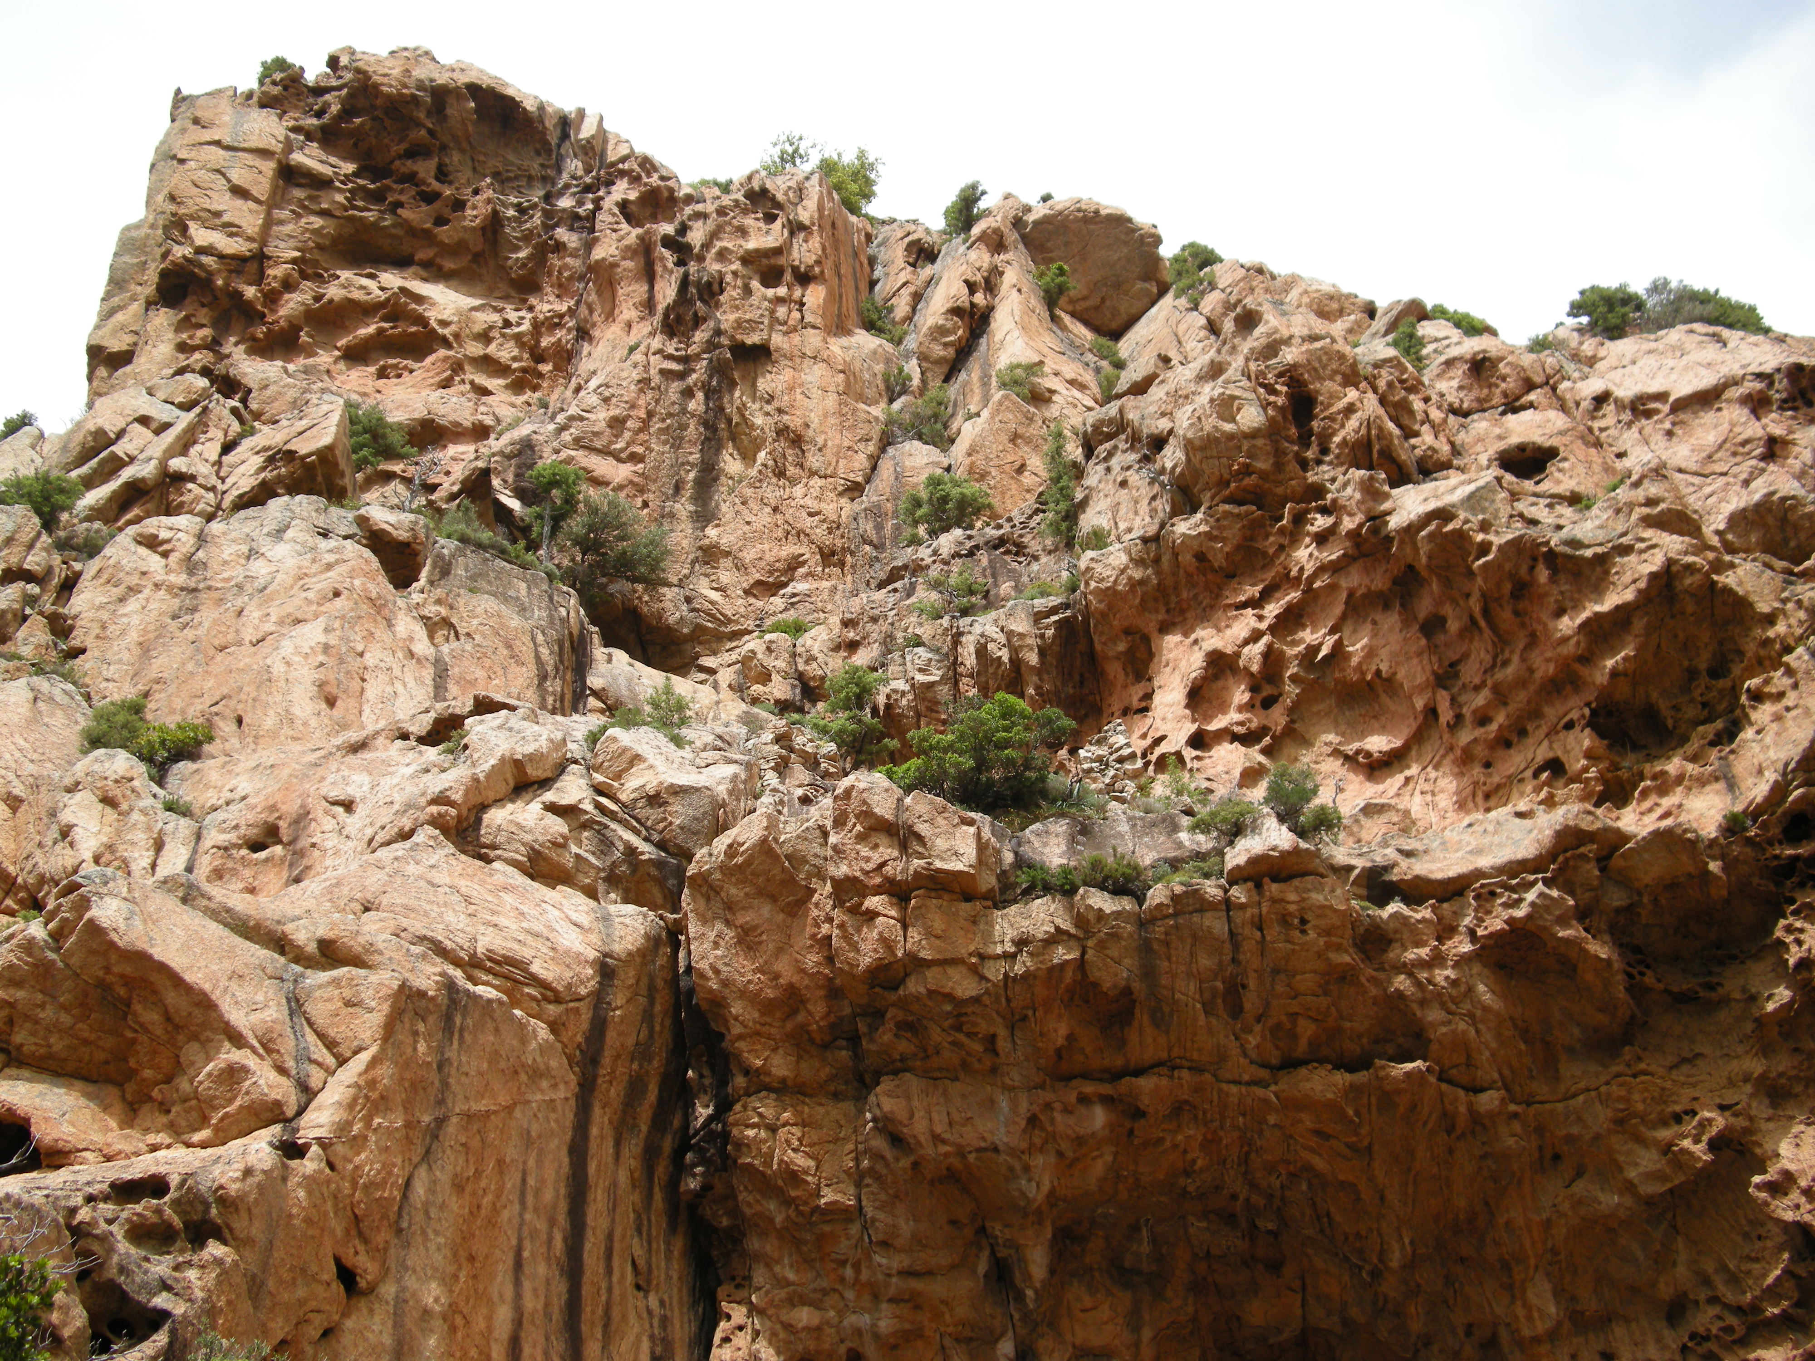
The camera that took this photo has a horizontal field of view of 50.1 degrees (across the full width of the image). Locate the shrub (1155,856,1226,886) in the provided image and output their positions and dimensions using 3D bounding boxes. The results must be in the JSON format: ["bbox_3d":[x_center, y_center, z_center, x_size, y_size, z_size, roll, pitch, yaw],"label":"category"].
[{"bbox_3d":[4.520,3.081,31.000,1.130,0.510,0.850,0,-27,0],"label":"shrub"}]

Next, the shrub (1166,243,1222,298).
[{"bbox_3d":[7.715,-11.003,52.000,1.482,1.563,1.334,0,-22,0],"label":"shrub"}]

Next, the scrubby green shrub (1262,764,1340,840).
[{"bbox_3d":[6.502,1.988,32.000,1.330,1.190,1.130,0,-27,0],"label":"scrubby green shrub"}]

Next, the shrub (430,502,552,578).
[{"bbox_3d":[-7.723,-2.605,36.000,2.260,1.220,1.360,0,-27,0],"label":"shrub"}]

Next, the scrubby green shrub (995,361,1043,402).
[{"bbox_3d":[2.524,-6.786,44.000,1.090,0.780,0.930,0,-27,0],"label":"scrubby green shrub"}]

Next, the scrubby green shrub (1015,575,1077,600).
[{"bbox_3d":[2.637,-1.717,37.000,1.190,0.540,0.830,0,-27,0],"label":"scrubby green shrub"}]

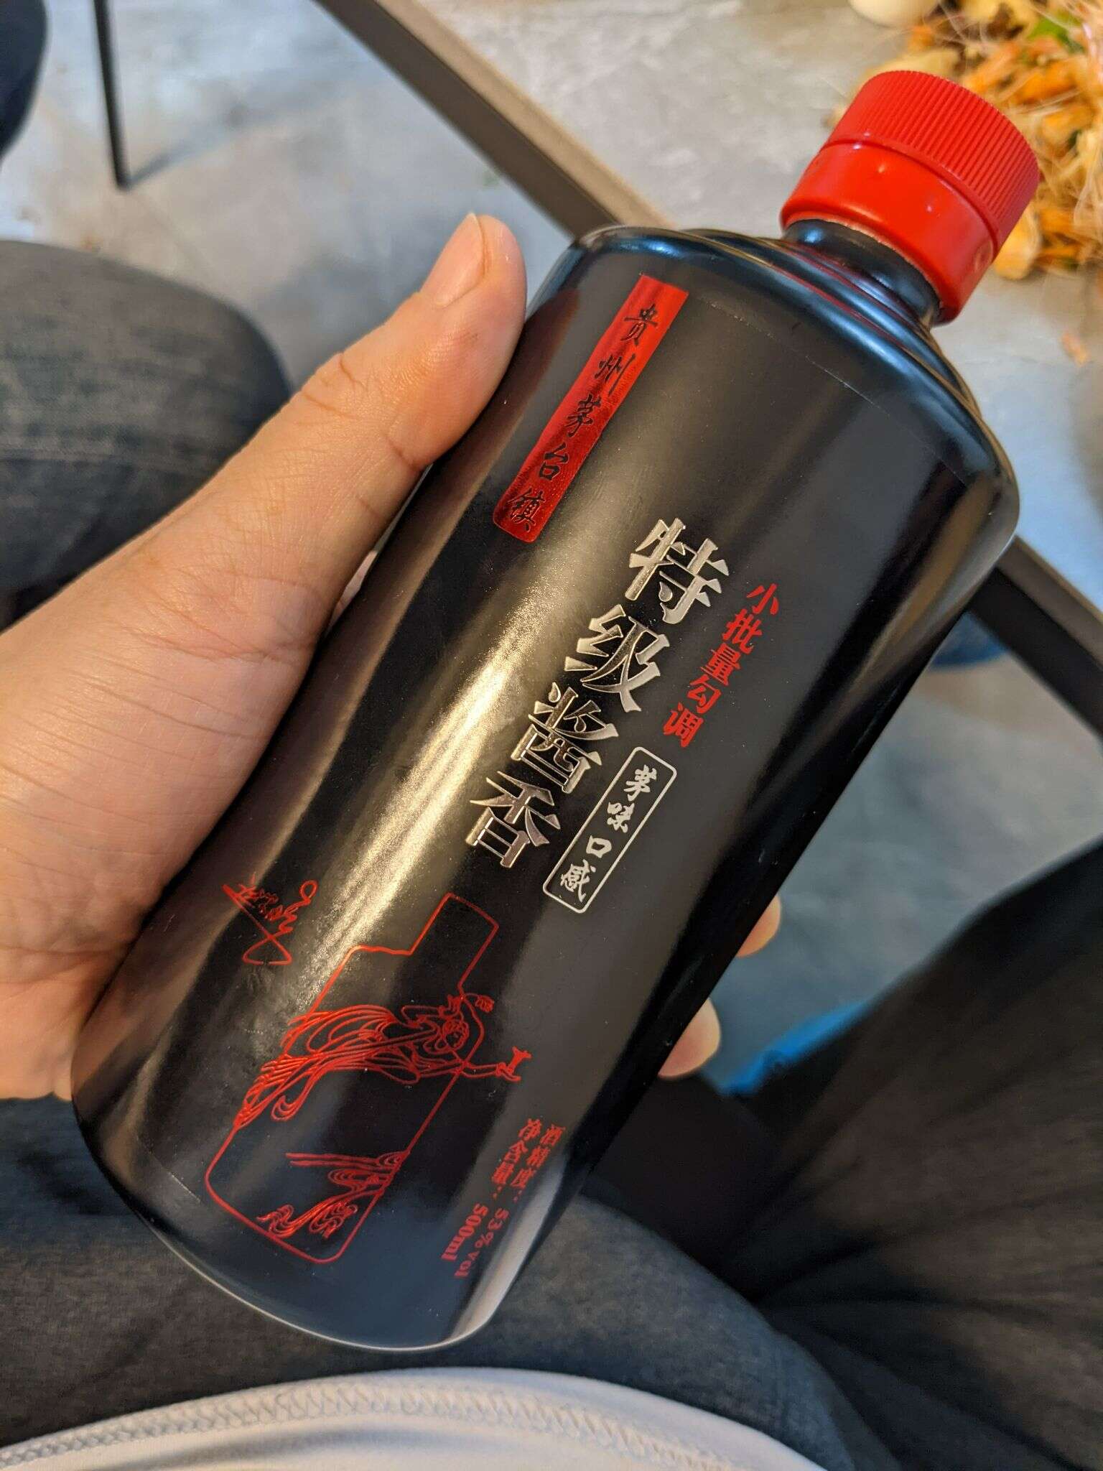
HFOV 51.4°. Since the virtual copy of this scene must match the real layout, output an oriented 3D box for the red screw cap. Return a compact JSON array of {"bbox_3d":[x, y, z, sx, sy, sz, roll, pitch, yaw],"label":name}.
[{"bbox_3d":[0.054,-0.080,0.176,0.031,0.031,0.023,32,95,1],"label":"red screw cap"}]

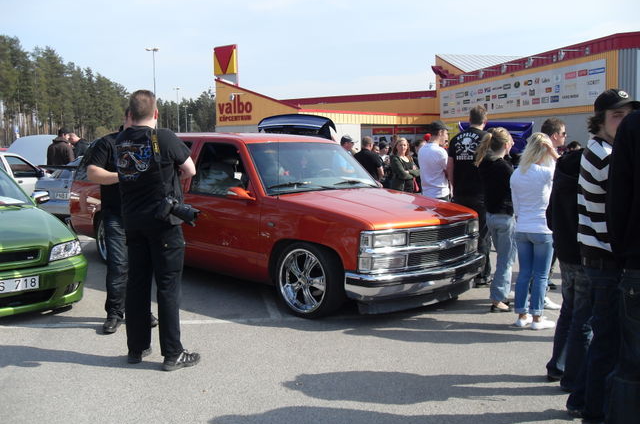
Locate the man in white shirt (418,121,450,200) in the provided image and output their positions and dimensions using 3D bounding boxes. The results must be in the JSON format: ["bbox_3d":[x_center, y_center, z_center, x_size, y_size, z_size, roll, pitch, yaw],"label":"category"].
[{"bbox_3d":[1.371,-0.204,7.575,0.460,1.810,0.380,6,9,43],"label":"man in white shirt"}]

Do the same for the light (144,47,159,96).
[{"bbox_3d":[-16.226,-10.768,61.178,1.450,10.500,0.400,-2,7,-15],"label":"light"}]

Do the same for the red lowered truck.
[{"bbox_3d":[-0.835,-0.095,7.294,5.420,1.630,1.980,6,9,41],"label":"red lowered truck"}]

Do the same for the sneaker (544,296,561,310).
[{"bbox_3d":[2.103,0.833,5.805,0.280,0.110,0.100,3,7,21],"label":"sneaker"}]

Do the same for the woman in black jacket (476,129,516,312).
[{"bbox_3d":[1.614,0.071,5.695,0.420,1.670,0.340,4,8,33],"label":"woman in black jacket"}]

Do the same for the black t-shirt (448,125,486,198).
[{"bbox_3d":[1.577,-0.518,6.720,0.480,0.750,0.300,2,7,16],"label":"black t-shirt"}]

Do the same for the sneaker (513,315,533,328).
[{"bbox_3d":[1.690,0.896,5.283,0.095,0.100,0.250,6,9,40],"label":"sneaker"}]

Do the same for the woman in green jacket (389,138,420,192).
[{"bbox_3d":[1.147,-0.245,8.628,0.480,1.650,0.360,-4,8,-30],"label":"woman in green jacket"}]

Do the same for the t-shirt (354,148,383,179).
[{"bbox_3d":[0.779,-0.698,10.200,0.500,0.700,0.320,3,7,23],"label":"t-shirt"}]

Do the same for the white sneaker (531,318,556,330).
[{"bbox_3d":[1.851,0.907,5.199,0.250,0.100,0.095,-3,7,-24],"label":"white sneaker"}]

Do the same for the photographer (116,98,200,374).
[{"bbox_3d":[-1.107,0.140,4.216,0.560,1.850,0.440,2,7,19],"label":"photographer"}]

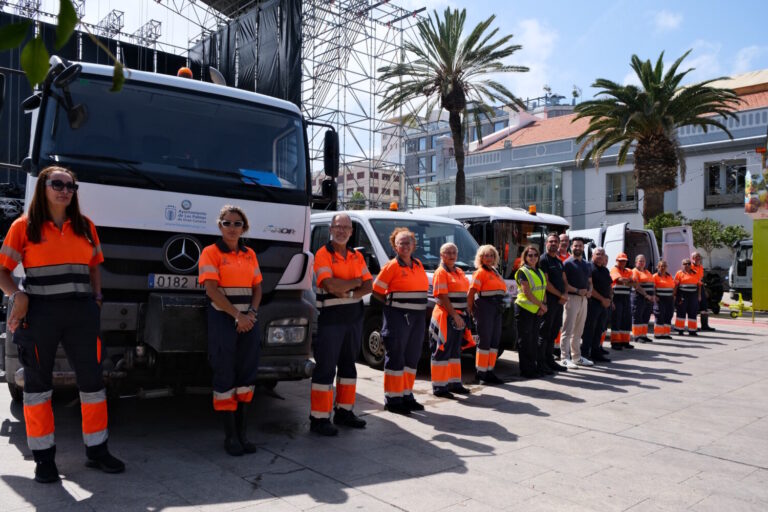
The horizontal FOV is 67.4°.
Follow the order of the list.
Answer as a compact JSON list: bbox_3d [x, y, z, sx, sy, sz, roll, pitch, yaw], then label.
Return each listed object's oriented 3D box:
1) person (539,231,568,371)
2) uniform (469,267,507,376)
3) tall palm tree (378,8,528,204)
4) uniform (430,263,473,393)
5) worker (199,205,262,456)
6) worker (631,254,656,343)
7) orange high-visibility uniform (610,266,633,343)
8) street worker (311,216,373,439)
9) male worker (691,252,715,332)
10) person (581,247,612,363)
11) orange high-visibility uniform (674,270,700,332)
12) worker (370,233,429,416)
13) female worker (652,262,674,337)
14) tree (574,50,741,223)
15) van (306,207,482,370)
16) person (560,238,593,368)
[{"bbox_3d":[2.265,0.606,7.720,0.520,1.820,0.340,1,-1,-32],"label":"person"},{"bbox_3d":[1.213,0.756,6.750,0.470,1.266,0.340,2,-2,-40],"label":"uniform"},{"bbox_3d":[2.947,-4.386,24.829,6.400,12.674,6.400,1,-2,0],"label":"tall palm tree"},{"bbox_3d":[0.703,0.755,6.000,0.480,1.340,0.360,1,-1,-35],"label":"uniform"},{"bbox_3d":[-1.046,0.497,3.950,0.460,1.687,0.320,2,-2,-32],"label":"worker"},{"bbox_3d":[5.023,0.818,11.150,0.480,1.674,0.360,1,-2,-18],"label":"worker"},{"bbox_3d":[4.279,0.871,10.400,0.480,1.370,0.320,1,-1,-15],"label":"orange high-visibility uniform"},{"bbox_3d":[-0.334,0.518,4.520,0.510,1.700,0.360,1,-1,-22],"label":"street worker"},{"bbox_3d":[7.497,0.832,13.600,0.520,1.820,0.360,1,-1,-22],"label":"male worker"},{"bbox_3d":[3.199,0.728,8.650,0.500,1.682,0.360,1,-2,-28],"label":"person"},{"bbox_3d":[6.586,0.987,12.500,0.510,1.324,0.300,1,-2,-2],"label":"orange high-visibility uniform"},{"bbox_3d":[0.150,0.578,5.220,0.500,1.640,0.350,1,-1,-28],"label":"worker"},{"bbox_3d":[5.774,0.893,11.900,0.460,1.601,0.320,1,-2,-6],"label":"female worker"},{"bbox_3d":[9.500,-2.650,20.000,5.900,9.000,5.900,1,-1,-36],"label":"tree"},{"bbox_3d":[-0.330,0.500,10.000,2.050,2.270,5.300,1,-1,-36],"label":"van"},{"bbox_3d":[2.688,0.642,8.000,0.480,1.771,0.360,1,-2,-20],"label":"person"}]

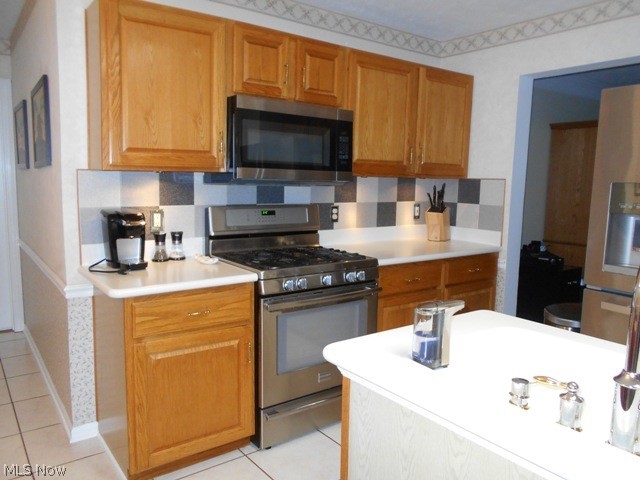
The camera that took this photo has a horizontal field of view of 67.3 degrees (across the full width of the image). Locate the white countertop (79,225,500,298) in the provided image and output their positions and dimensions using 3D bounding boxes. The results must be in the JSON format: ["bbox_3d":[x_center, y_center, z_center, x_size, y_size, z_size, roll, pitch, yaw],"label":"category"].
[{"bbox_3d":[0.024,0.054,2.909,2.595,0.140,0.656,-4,9,-36],"label":"white countertop"}]

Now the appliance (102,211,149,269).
[{"bbox_3d":[-0.970,-0.004,2.389,0.235,0.277,0.155,7,10,43],"label":"appliance"}]

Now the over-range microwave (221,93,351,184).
[{"bbox_3d":[-0.228,-0.548,2.797,0.757,0.440,0.410,-4,9,-36],"label":"over-range microwave"}]

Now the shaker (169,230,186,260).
[{"bbox_3d":[-0.779,0.035,2.634,0.080,0.147,0.080,-4,9,-36],"label":"shaker"}]

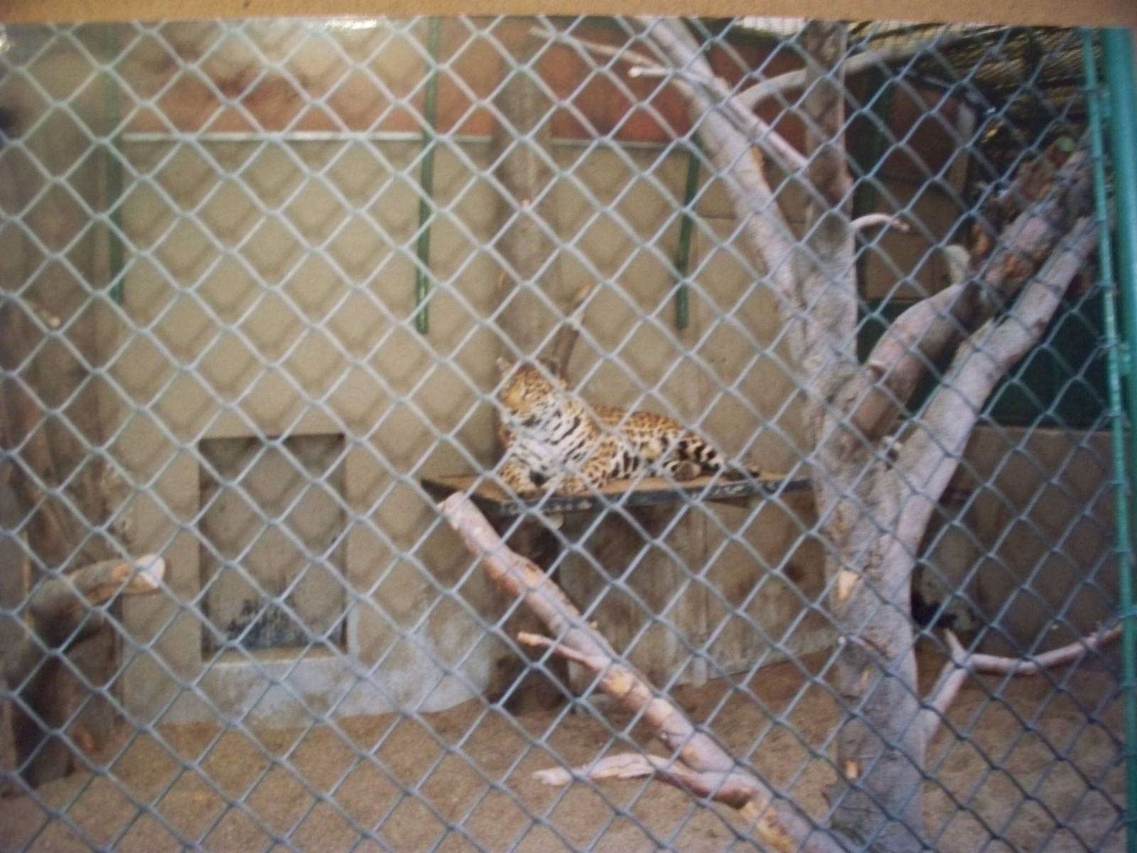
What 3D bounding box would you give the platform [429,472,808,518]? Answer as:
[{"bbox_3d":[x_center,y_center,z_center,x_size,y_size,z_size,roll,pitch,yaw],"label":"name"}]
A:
[{"bbox_3d":[0.242,0.308,6.121,1.880,0.080,0.980,-2,4,-33],"label":"platform"}]

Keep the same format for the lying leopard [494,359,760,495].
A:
[{"bbox_3d":[0.330,-0.027,5.938,1.350,0.620,0.560,-2,4,-37],"label":"lying leopard"}]

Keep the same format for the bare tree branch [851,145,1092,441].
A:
[{"bbox_3d":[1.377,-0.455,4.050,0.770,0.970,0.450,0,3,0],"label":"bare tree branch"}]

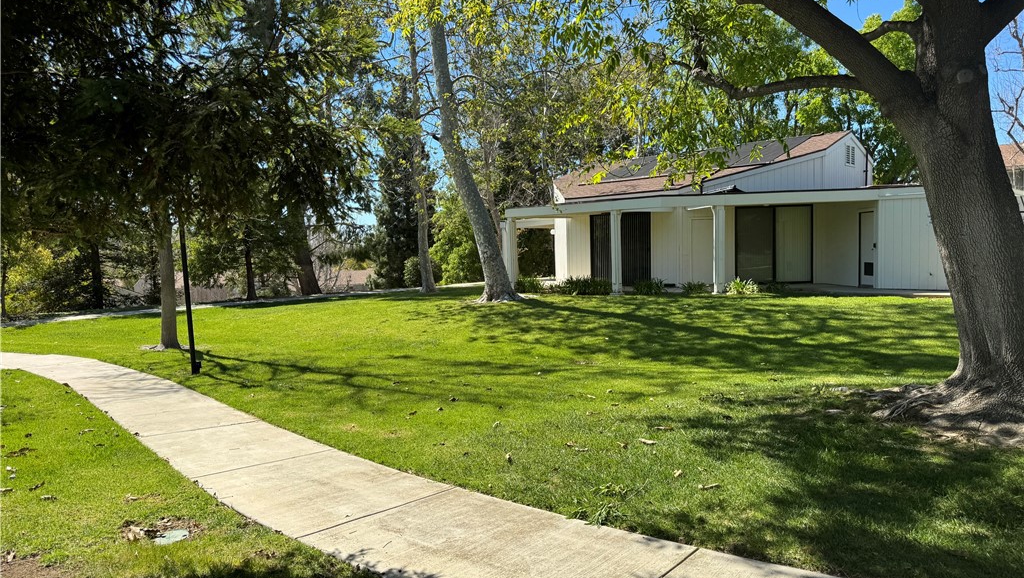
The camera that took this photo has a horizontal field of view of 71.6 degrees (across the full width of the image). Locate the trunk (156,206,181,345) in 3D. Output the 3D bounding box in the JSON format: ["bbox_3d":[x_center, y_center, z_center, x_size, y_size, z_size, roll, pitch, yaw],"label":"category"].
[{"bbox_3d":[-6.104,-0.222,12.617,0.400,2.600,0.380,-3,4,-26],"label":"trunk"}]

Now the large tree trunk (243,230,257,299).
[{"bbox_3d":[-8.291,-0.742,22.426,0.400,2.300,0.380,-3,4,-20],"label":"large tree trunk"}]

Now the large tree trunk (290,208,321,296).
[{"bbox_3d":[-6.952,-1.263,23.904,0.920,3.000,0.800,-2,4,-16],"label":"large tree trunk"}]

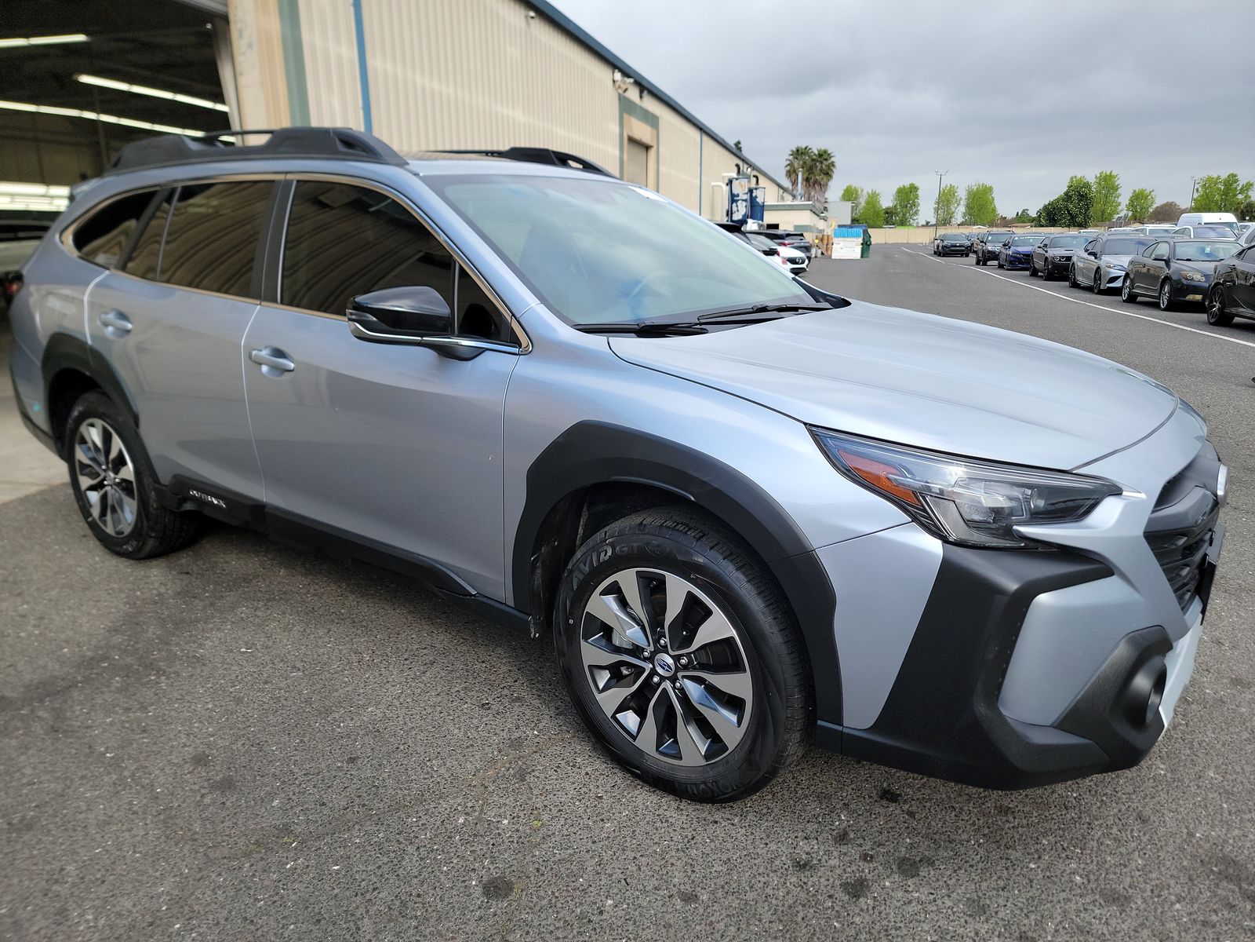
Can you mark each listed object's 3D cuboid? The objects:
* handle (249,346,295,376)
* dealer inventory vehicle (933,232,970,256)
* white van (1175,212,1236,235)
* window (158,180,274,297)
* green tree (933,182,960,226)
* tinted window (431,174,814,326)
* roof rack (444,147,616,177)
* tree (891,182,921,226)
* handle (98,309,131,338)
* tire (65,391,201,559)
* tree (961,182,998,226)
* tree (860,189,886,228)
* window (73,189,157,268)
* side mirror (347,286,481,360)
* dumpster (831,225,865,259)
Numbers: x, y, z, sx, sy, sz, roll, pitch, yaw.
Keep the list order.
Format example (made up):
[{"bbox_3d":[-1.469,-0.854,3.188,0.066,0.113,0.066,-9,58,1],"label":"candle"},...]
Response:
[{"bbox_3d":[-1.099,-0.345,2.725,0.218,0.085,0.056,16,22,32],"label":"handle"},{"bbox_3d":[23.974,-16.575,63.696,1.855,1.690,4.600,3,15,13],"label":"dealer inventory vehicle"},{"bbox_3d":[36.033,-14.528,54.014,2.030,2.720,5.900,4,16,15],"label":"white van"},{"bbox_3d":[-1.457,-0.831,3.090,0.635,0.400,0.050,12,-1,33],"label":"window"},{"bbox_3d":[49.589,-39.990,135.000,4.110,9.650,4.110,4,16,13],"label":"green tree"},{"bbox_3d":[0.053,-0.765,2.901,0.900,0.110,1.480,41,33,20],"label":"tinted window"},{"bbox_3d":[-0.781,-1.407,4.040,1.800,0.135,0.110,11,20,33],"label":"roof rack"},{"bbox_3d":[52.187,-48.303,163.083,5.200,11.050,5.200,0,15,0],"label":"tree"},{"bbox_3d":[-1.887,-0.551,3.241,0.218,0.085,0.056,16,22,32],"label":"handle"},{"bbox_3d":[-2.101,0.007,3.679,0.725,0.725,0.235,12,18,33],"label":"tire"},{"bbox_3d":[54.608,-39.990,135.000,5.460,9.650,5.460,4,16,13],"label":"tree"},{"bbox_3d":[39.798,-41.286,141.096,4.300,8.271,4.300,0,15,0],"label":"tree"},{"bbox_3d":[-2.054,-0.950,3.440,0.580,0.330,0.070,11,-7,38],"label":"window"},{"bbox_3d":[-0.555,-0.400,2.303,0.200,0.190,0.250,12,19,33],"label":"side mirror"},{"bbox_3d":[12.569,-13.035,49.800,1.850,1.780,1.450,4,16,13],"label":"dumpster"}]

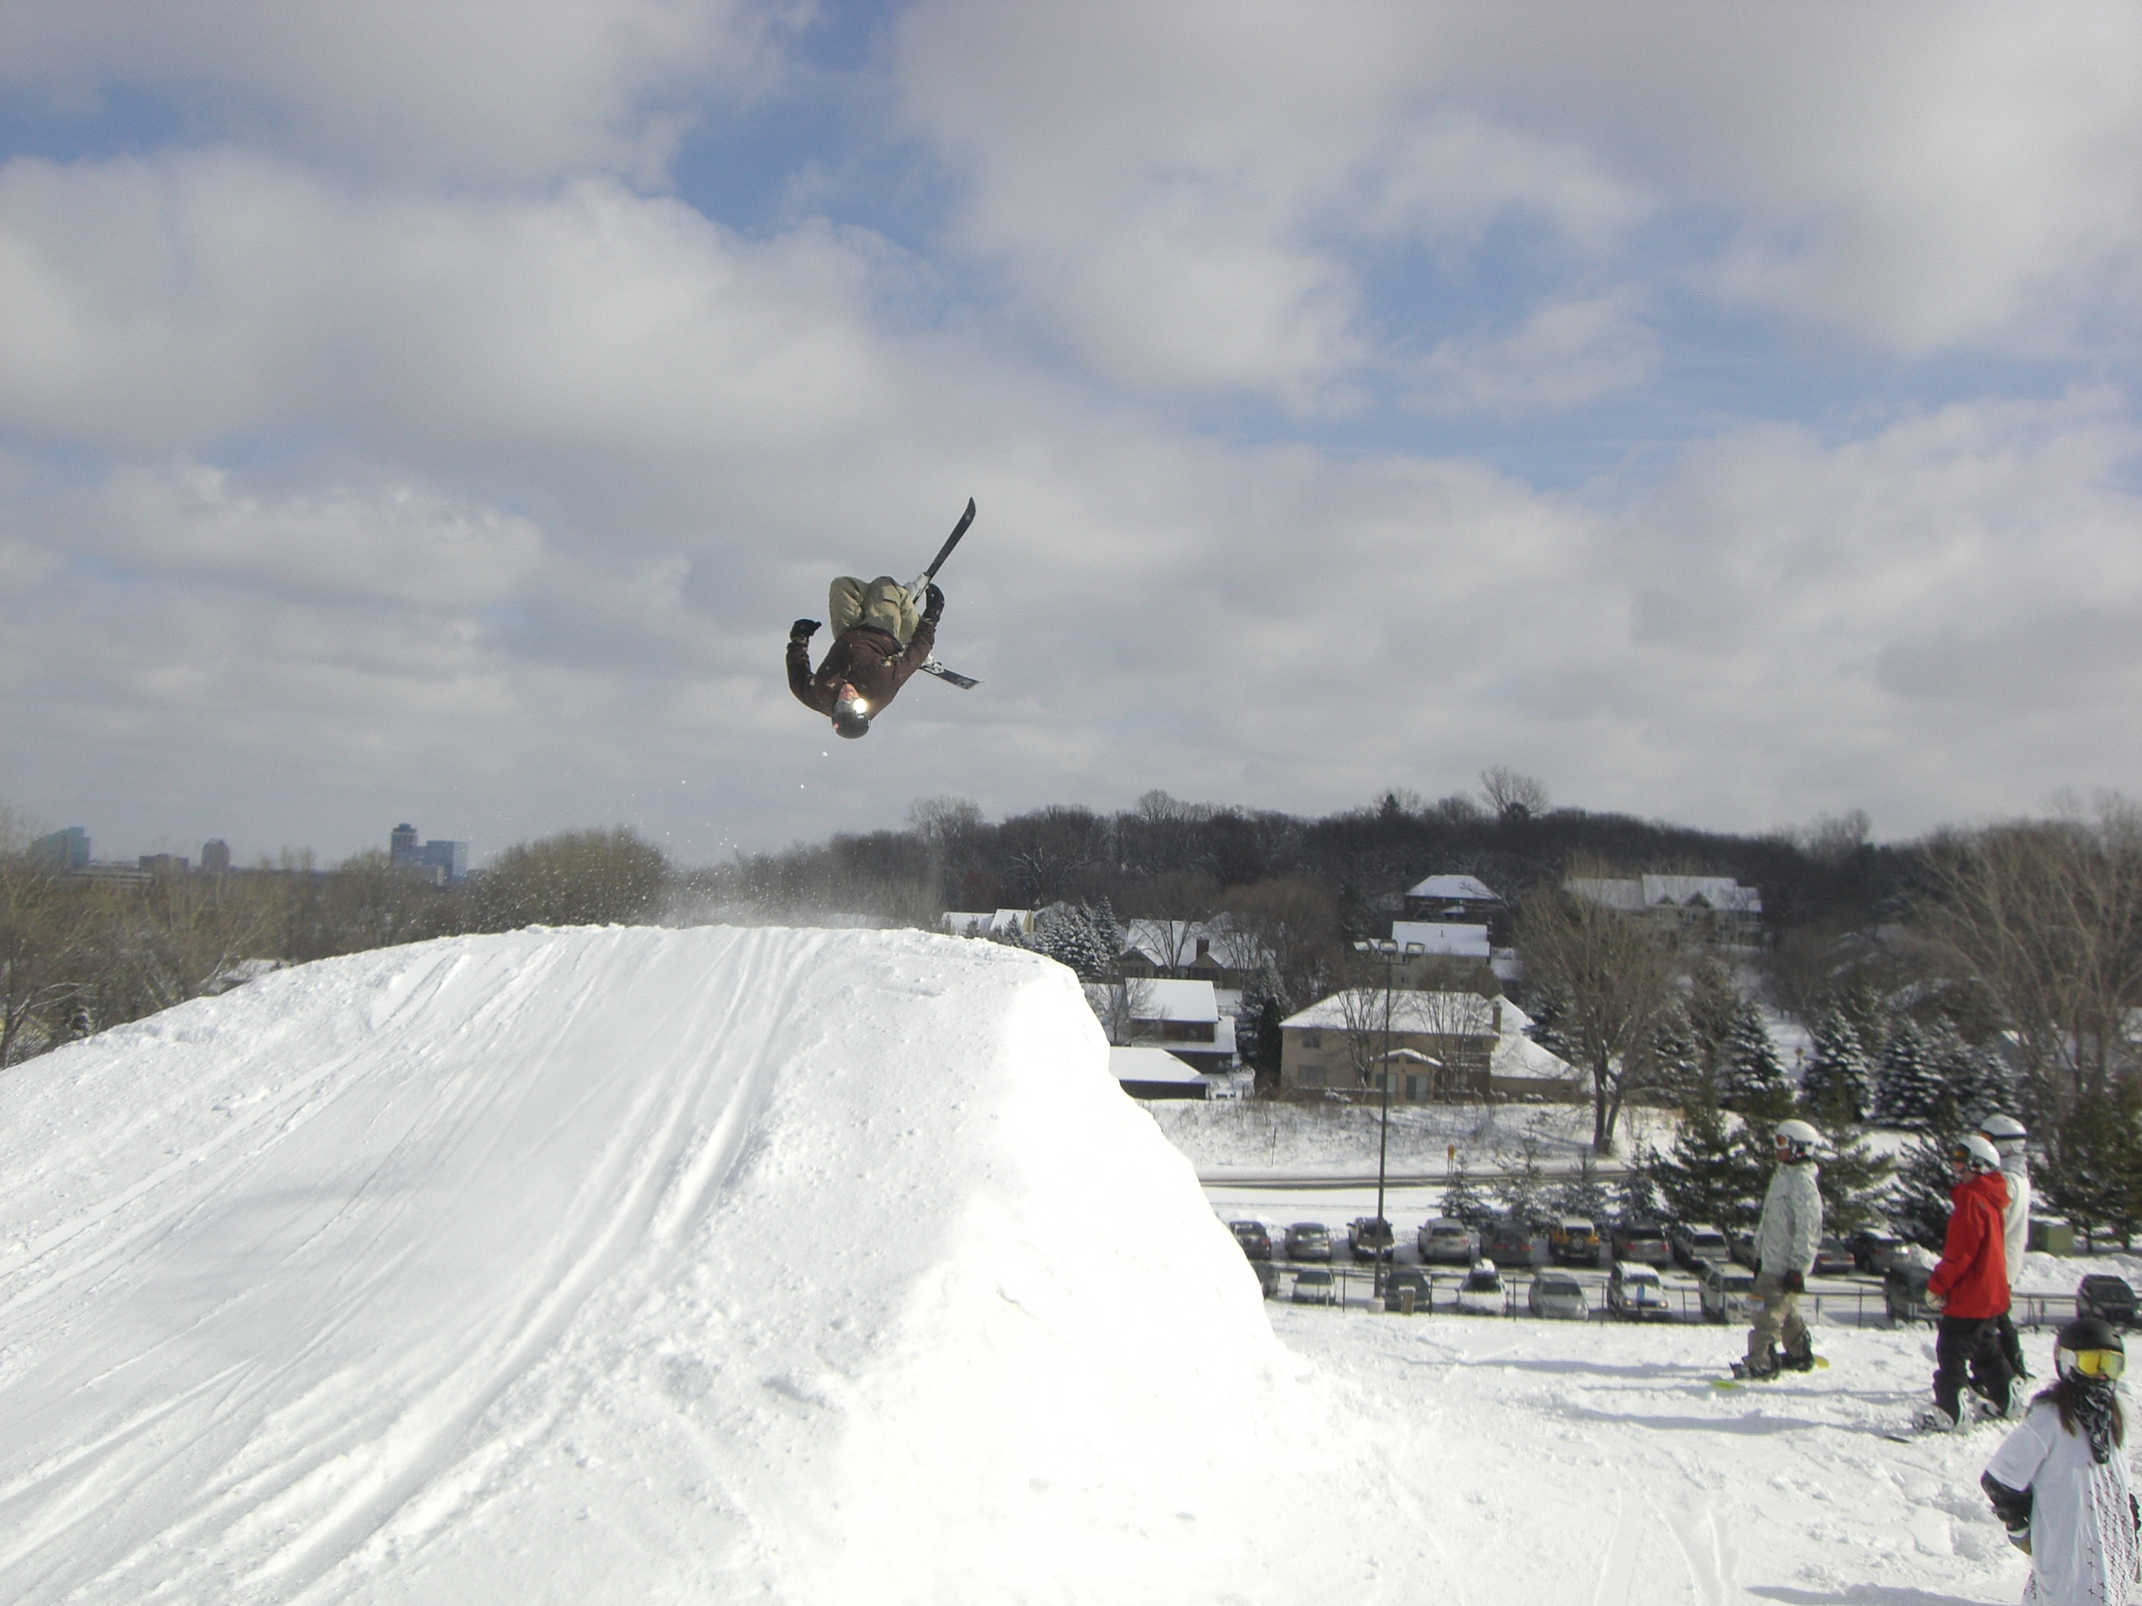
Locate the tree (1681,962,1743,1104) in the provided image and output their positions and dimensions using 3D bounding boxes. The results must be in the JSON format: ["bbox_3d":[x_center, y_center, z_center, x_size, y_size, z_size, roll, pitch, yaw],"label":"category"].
[{"bbox_3d":[53.698,19.208,197.000,5.470,12.480,5.470,2,-2,0],"label":"tree"}]

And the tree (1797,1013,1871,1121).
[{"bbox_3d":[54.732,18.486,168.103,5.300,8.100,5.300,1,-2,0],"label":"tree"}]

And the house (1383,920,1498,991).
[{"bbox_3d":[42.563,17.967,270.000,12.500,8.800,10.000,2,-2,9],"label":"house"}]

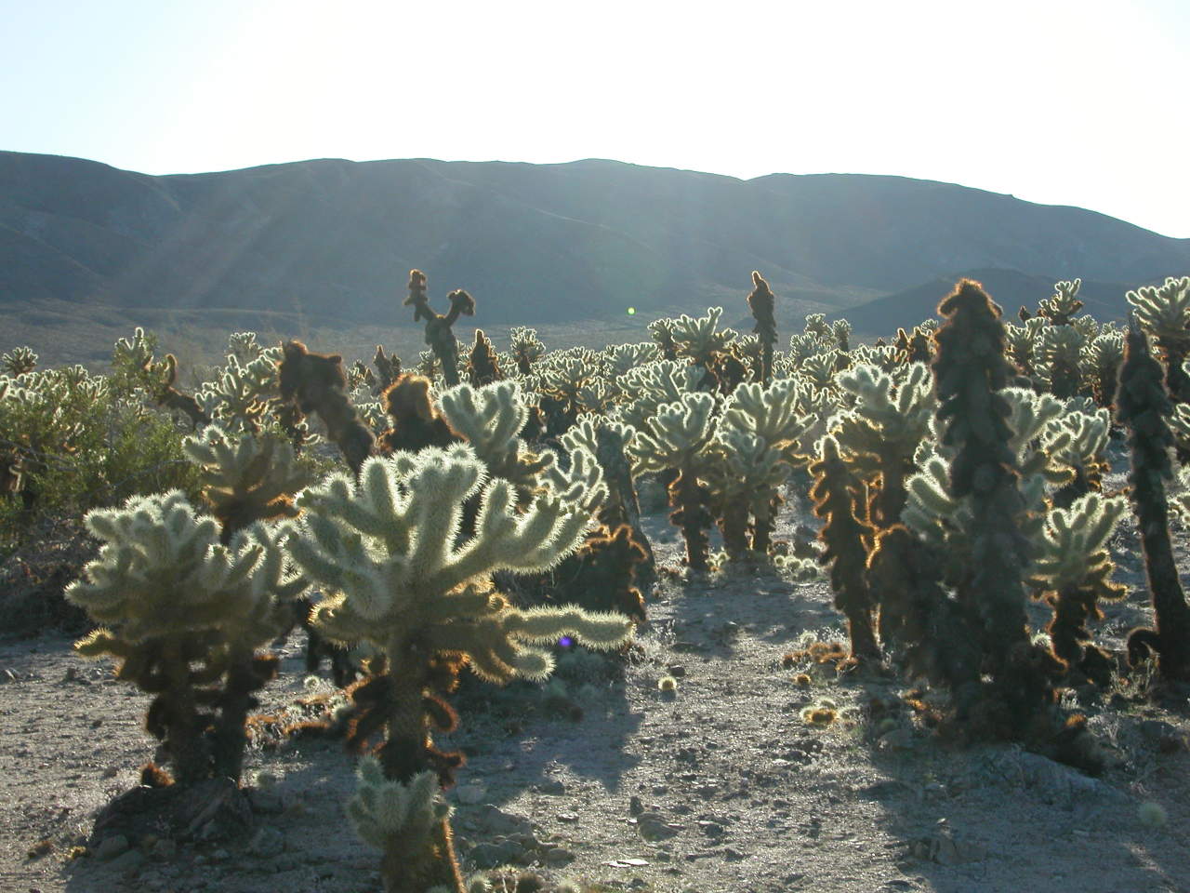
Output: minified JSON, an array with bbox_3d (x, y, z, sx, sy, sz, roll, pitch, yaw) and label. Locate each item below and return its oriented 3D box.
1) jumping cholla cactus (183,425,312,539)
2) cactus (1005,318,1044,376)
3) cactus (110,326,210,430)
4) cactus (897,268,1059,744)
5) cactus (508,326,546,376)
[{"bbox_3d":[-1.840,0.386,12.000,0.680,1.020,0.660,0,2,0],"label":"jumping cholla cactus"},{"bbox_3d":[7.375,-1.686,39.000,0.740,1.080,0.680,0,3,0],"label":"cactus"},{"bbox_3d":[-4.588,-0.683,24.000,1.040,1.140,0.850,0,2,0],"label":"cactus"},{"bbox_3d":[1.518,0.245,9.000,0.660,1.790,0.580,0,2,0],"label":"cactus"},{"bbox_3d":[-1.385,-1.913,46.000,0.760,1.080,0.720,0,2,0],"label":"cactus"}]

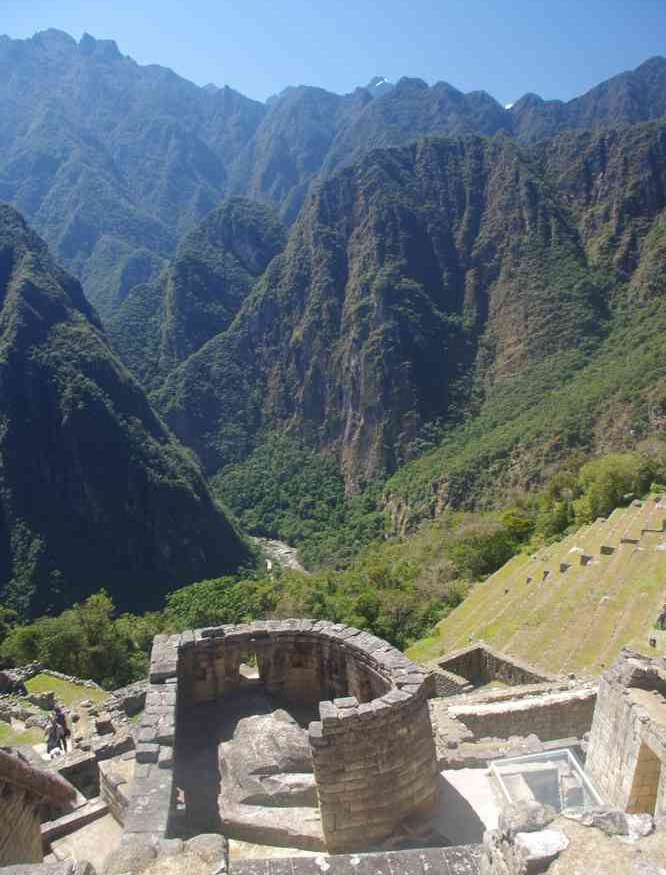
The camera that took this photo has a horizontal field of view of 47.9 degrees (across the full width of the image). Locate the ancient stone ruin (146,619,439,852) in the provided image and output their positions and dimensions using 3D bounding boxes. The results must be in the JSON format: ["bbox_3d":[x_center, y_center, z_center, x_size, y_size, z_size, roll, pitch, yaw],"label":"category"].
[{"bbox_3d":[-1.068,7.557,19.335,7.183,3.300,6.843,-2,10,-10],"label":"ancient stone ruin"}]

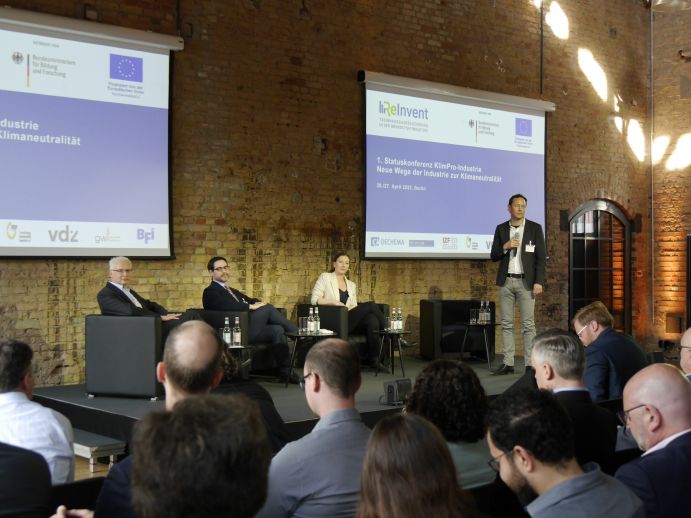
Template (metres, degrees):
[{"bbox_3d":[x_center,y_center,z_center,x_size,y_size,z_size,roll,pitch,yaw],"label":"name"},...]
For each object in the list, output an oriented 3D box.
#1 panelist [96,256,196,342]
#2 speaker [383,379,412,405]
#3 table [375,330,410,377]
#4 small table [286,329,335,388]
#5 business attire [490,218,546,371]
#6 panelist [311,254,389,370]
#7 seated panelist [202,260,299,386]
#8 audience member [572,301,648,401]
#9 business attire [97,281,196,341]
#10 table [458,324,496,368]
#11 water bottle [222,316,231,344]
[{"bbox_3d":[-1.500,0.545,8.570,1.000,1.140,0.600,0,0,27],"label":"panelist"},{"bbox_3d":[0.400,1.025,8.000,0.170,0.200,0.160,0,0,-42],"label":"speaker"},{"bbox_3d":[0.467,0.960,10.476,0.410,0.450,0.410,0,0,0],"label":"table"},{"bbox_3d":[-0.313,0.948,9.686,0.470,0.475,0.470,0,0,0],"label":"small table"},{"bbox_3d":[1.716,0.352,10.300,0.560,1.510,0.380,0,0,12],"label":"business attire"},{"bbox_3d":[0.154,0.552,10.988,0.580,1.260,0.900,0,0,-43],"label":"panelist"},{"bbox_3d":[-0.820,0.543,9.690,1.040,1.150,0.600,0,0,30],"label":"seated panelist"},{"bbox_3d":[1.440,0.909,5.700,0.850,1.340,0.560,0,0,43],"label":"audience member"},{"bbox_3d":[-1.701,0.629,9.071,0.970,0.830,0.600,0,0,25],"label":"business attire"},{"bbox_3d":[1.450,0.952,11.275,0.460,0.470,0.460,0,0,0],"label":"table"},{"bbox_3d":[-0.940,0.570,8.220,0.059,0.222,0.059,0,0,0],"label":"water bottle"}]

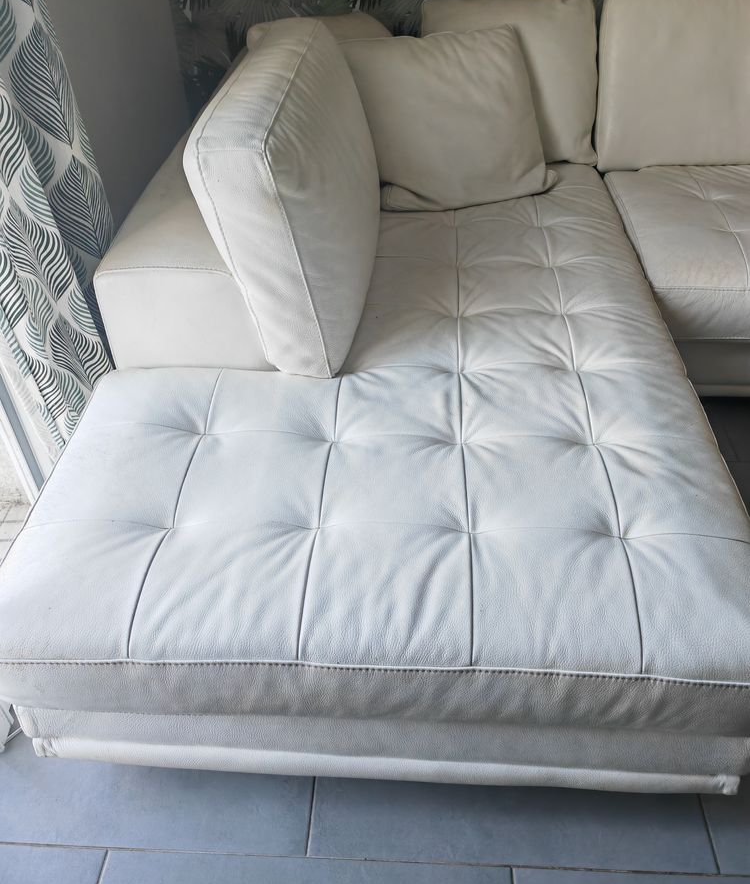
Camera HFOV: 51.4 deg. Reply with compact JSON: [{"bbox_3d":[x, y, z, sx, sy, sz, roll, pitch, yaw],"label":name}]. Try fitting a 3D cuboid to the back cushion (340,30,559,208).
[{"bbox_3d":[0.182,-0.796,1.881,0.460,0.412,0.140,-13,1,-18],"label":"back cushion"}]

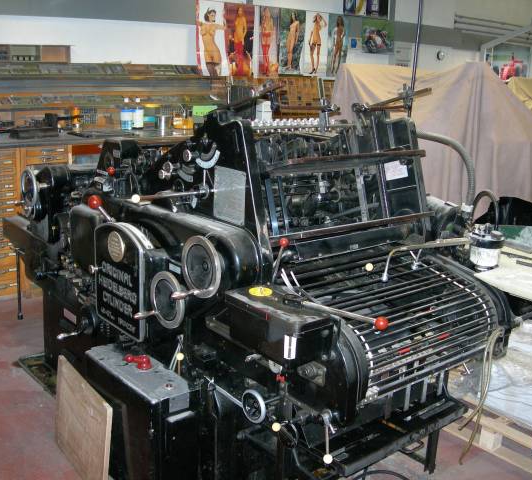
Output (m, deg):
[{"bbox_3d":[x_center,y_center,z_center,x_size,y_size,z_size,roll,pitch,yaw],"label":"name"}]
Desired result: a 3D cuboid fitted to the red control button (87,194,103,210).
[{"bbox_3d":[-0.654,-0.143,2.680,0.053,0.053,0.053,-9,19,-39],"label":"red control button"}]

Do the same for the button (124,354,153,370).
[{"bbox_3d":[-0.453,0.431,2.480,0.108,0.045,0.050,6,15,13],"label":"button"}]

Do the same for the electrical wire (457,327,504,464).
[{"bbox_3d":[0.821,0.605,2.700,0.130,0.530,0.090,7,15,18],"label":"electrical wire"}]

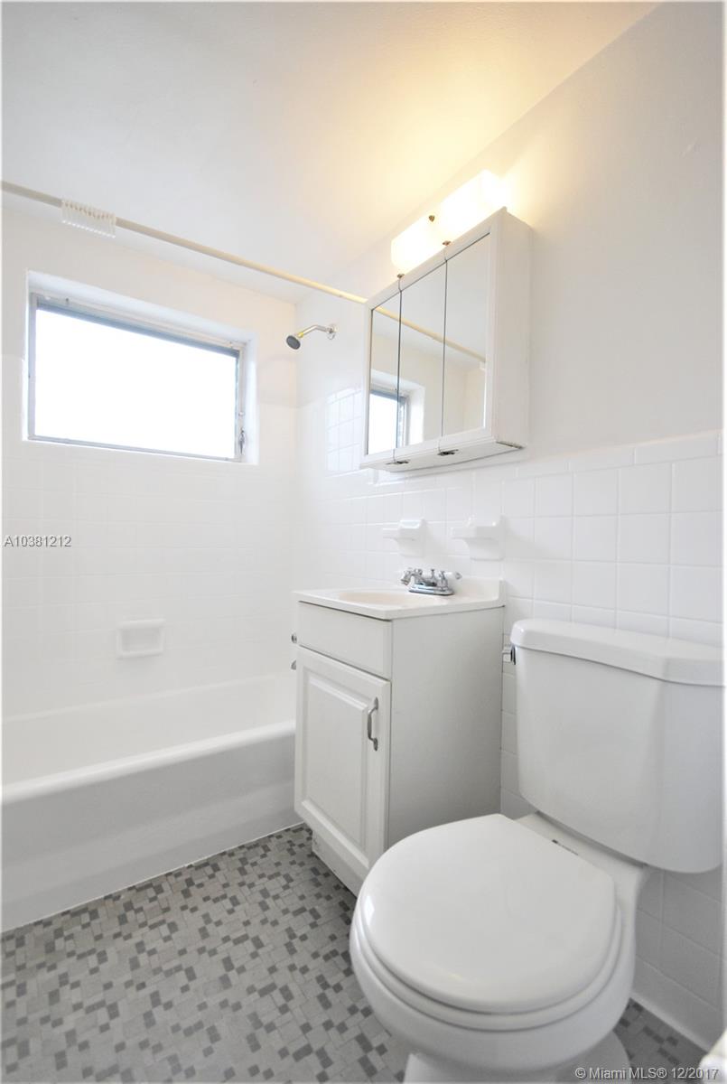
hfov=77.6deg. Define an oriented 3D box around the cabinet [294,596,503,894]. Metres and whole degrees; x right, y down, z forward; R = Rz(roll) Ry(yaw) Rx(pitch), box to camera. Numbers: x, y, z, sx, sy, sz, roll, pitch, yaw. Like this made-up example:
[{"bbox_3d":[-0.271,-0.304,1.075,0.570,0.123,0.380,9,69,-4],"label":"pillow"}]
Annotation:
[{"bbox_3d":[0.087,0.590,1.379,0.425,0.841,0.484,1,0,-36],"label":"cabinet"}]

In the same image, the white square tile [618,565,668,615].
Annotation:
[{"bbox_3d":[0.623,0.102,1.002,0.009,0.108,0.108,1,0,-35],"label":"white square tile"}]

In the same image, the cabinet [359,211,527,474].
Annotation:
[{"bbox_3d":[0.230,-0.569,1.461,0.131,0.613,0.609,1,0,-36],"label":"cabinet"}]

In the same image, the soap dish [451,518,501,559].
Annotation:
[{"bbox_3d":[0.336,-0.013,1.340,0.088,0.125,0.120,1,0,-36],"label":"soap dish"}]

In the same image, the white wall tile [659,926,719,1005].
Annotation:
[{"bbox_3d":[0.678,0.871,0.930,0.010,0.108,0.108,1,0,-36],"label":"white wall tile"}]

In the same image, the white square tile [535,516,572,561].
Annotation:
[{"bbox_3d":[0.501,-0.010,1.189,0.009,0.107,0.107,1,0,-36],"label":"white square tile"}]

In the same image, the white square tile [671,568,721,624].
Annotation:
[{"bbox_3d":[0.687,0.103,0.913,0.009,0.108,0.108,1,0,-35],"label":"white square tile"}]

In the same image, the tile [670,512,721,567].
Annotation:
[{"bbox_3d":[0.692,-0.006,0.926,0.009,0.107,0.107,1,0,-36],"label":"tile"}]

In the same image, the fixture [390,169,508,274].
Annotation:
[{"bbox_3d":[0.258,-0.992,1.447,0.100,0.106,0.412,1,0,-35],"label":"fixture"}]

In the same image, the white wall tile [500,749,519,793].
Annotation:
[{"bbox_3d":[0.424,0.647,1.269,0.009,0.108,0.108,1,0,-35],"label":"white wall tile"}]

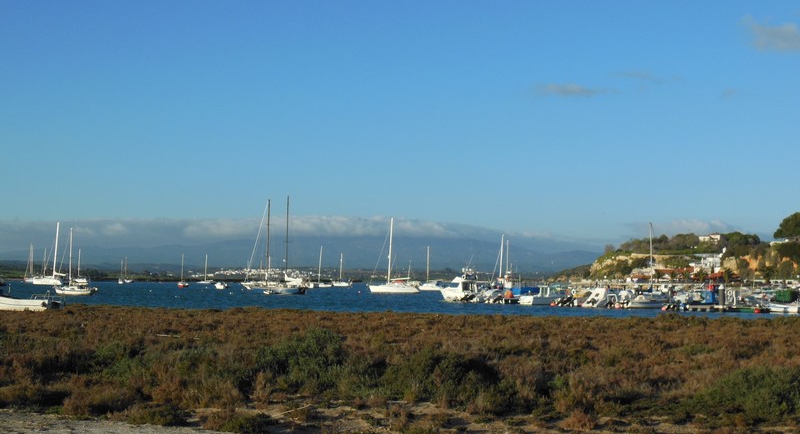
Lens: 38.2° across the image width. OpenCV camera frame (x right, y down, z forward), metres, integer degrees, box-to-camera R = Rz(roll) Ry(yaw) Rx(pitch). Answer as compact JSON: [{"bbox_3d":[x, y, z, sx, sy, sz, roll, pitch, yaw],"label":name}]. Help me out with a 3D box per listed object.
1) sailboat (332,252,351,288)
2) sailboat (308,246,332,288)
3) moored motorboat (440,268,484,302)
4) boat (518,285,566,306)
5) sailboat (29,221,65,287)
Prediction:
[{"bbox_3d":[-17.538,16.019,350.273,7.200,10.200,2.500,-1,-4,29],"label":"sailboat"},{"bbox_3d":[-22.668,14.143,330.322,8.200,12.000,2.800,-1,-3,28],"label":"sailboat"},{"bbox_3d":[7.157,7.507,128.107,2.800,4.000,7.600,2,-4,-35],"label":"moored motorboat"},{"bbox_3d":[15.157,8.271,122.058,5.400,2.150,2.000,2,-4,-33],"label":"boat"},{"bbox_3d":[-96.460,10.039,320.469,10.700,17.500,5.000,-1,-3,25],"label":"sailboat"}]

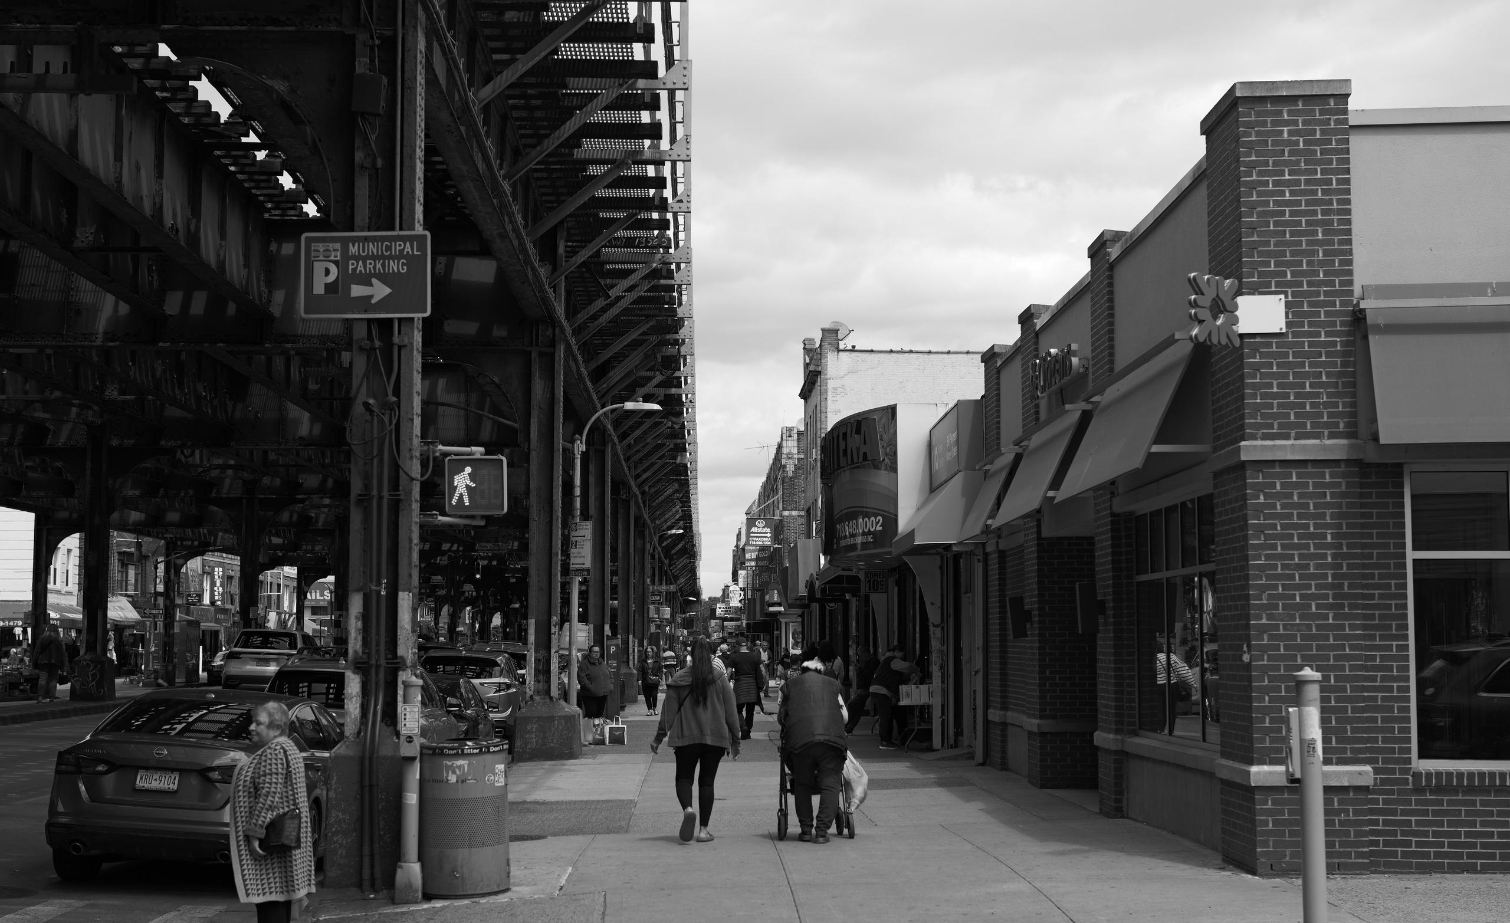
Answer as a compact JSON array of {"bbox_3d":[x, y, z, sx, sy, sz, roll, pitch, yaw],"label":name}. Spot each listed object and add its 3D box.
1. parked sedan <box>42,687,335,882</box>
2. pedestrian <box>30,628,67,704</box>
[{"bbox_3d":[-4.291,2.588,17.192,1.850,1.450,4.900,0,-5,-2],"label":"parked sedan"},{"bbox_3d":[-14.589,4.174,43.403,0.620,1.580,0.420,0,-5,-2],"label":"pedestrian"}]

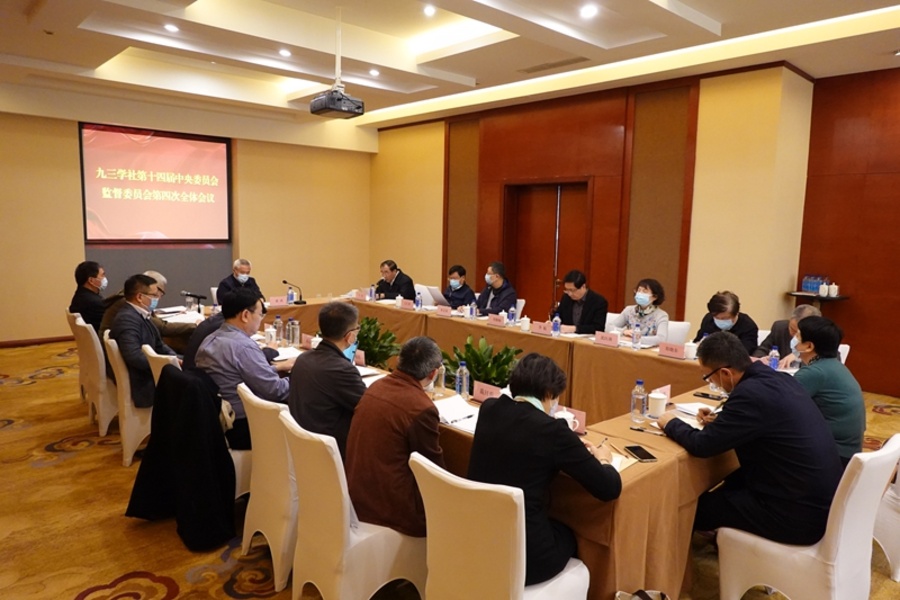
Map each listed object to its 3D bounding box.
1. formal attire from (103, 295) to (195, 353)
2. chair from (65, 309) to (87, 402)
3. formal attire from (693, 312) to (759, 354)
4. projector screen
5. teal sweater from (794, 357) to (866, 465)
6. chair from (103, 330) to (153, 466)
[{"bbox_3d":[-2.541,0.232,5.231,0.610,0.600,0.500,-6,10,-43],"label":"formal attire"},{"bbox_3d":[-3.129,0.513,5.711,0.580,0.910,0.450,-5,9,-44],"label":"chair"},{"bbox_3d":[2.037,0.348,4.691,0.500,0.600,0.520,-5,9,-43],"label":"formal attire"},{"bbox_3d":[-4.149,-1.618,9.040,2.070,1.600,0.050,-5,9,-42],"label":"projector screen"},{"bbox_3d":[1.808,0.539,3.090,0.480,0.600,0.500,-5,9,-44],"label":"teal sweater"},{"bbox_3d":[-2.179,0.665,4.620,0.550,0.900,0.450,-6,10,-43],"label":"chair"}]

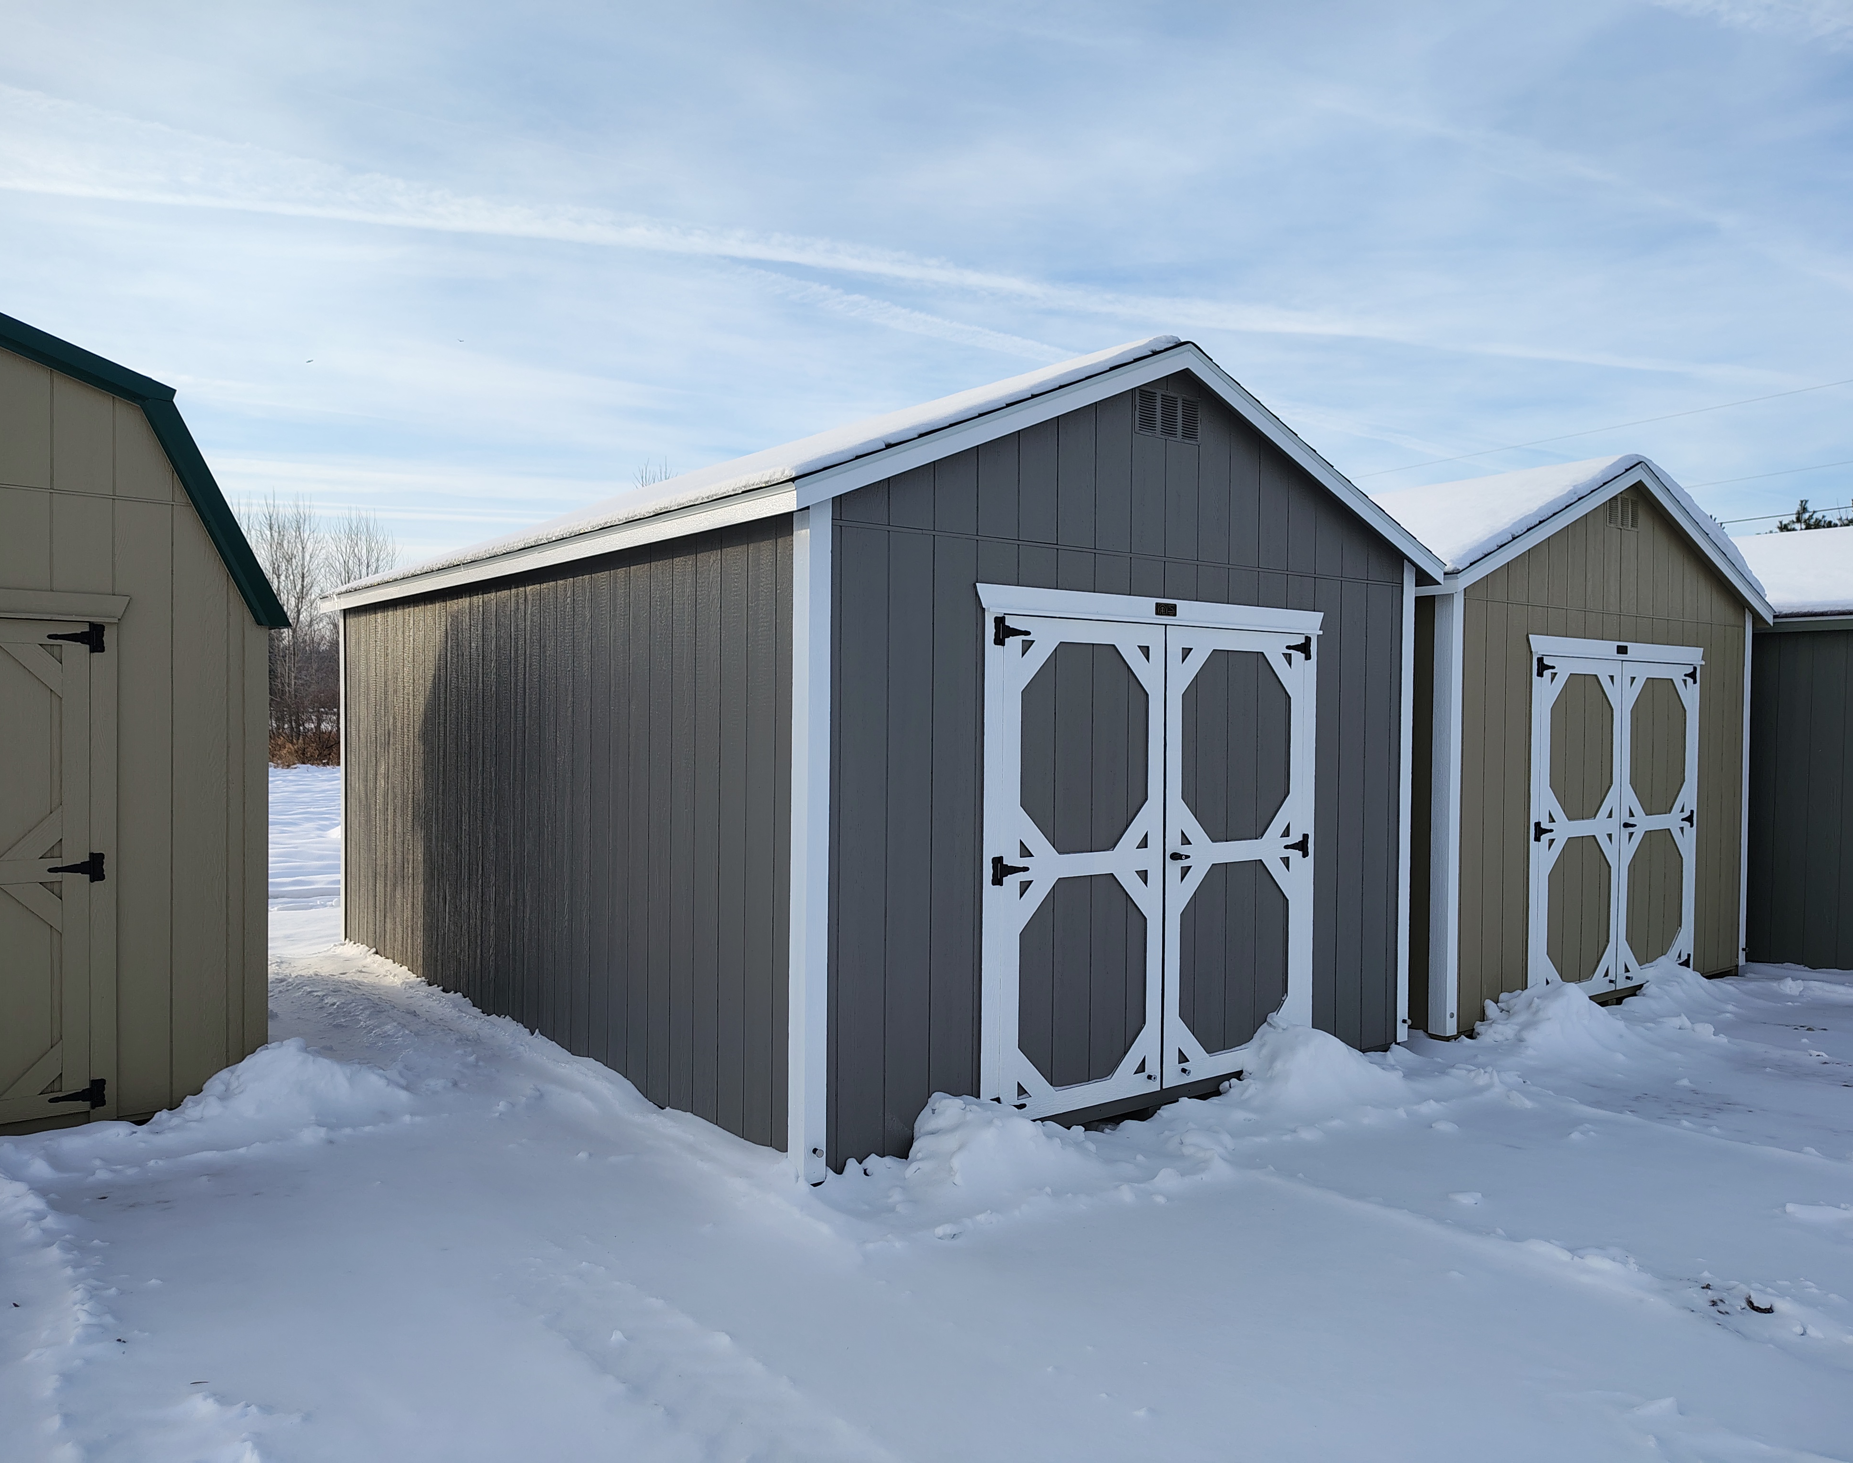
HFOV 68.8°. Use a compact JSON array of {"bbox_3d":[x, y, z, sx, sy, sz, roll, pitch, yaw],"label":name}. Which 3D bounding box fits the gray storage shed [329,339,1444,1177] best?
[{"bbox_3d":[-0.777,-0.089,7.979,3.788,3.190,6.058,0,1,-38],"label":"gray storage shed"}]

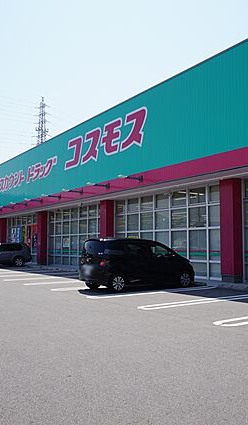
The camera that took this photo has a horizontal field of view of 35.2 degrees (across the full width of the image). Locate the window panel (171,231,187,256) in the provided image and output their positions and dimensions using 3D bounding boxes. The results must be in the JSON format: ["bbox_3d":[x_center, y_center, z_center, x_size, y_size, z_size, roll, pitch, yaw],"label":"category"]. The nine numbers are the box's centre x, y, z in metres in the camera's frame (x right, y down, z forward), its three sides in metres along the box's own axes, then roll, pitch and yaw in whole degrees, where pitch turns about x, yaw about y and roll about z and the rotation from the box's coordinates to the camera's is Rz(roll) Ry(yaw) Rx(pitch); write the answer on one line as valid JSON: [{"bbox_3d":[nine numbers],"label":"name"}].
[{"bbox_3d":[2.589,1.528,18.351,0.060,1.316,0.994,4,-6,-36],"label":"window panel"}]

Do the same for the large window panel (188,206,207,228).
[{"bbox_3d":[3.351,0.231,17.776,0.080,0.930,1.070,4,-6,-36],"label":"large window panel"}]

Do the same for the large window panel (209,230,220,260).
[{"bbox_3d":[4.078,1.404,17.011,0.080,1.370,1.040,5,-7,-37],"label":"large window panel"}]

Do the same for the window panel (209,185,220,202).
[{"bbox_3d":[4.046,-0.814,16.794,0.070,0.800,1.040,5,-7,-36],"label":"window panel"}]

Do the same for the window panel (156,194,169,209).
[{"bbox_3d":[1.965,-0.567,19.764,0.080,0.740,1.070,4,-6,-36],"label":"window panel"}]

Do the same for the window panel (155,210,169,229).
[{"bbox_3d":[1.963,0.394,19.679,0.080,0.930,1.070,4,-6,-36],"label":"window panel"}]

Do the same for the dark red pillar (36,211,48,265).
[{"bbox_3d":[-6.263,1.937,29.790,0.585,4.072,0.679,4,-6,-36],"label":"dark red pillar"}]

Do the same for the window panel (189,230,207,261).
[{"bbox_3d":[3.303,1.466,17.555,0.070,1.370,1.100,5,-7,-36],"label":"window panel"}]

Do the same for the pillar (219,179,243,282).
[{"bbox_3d":[4.370,0.740,15.838,0.620,4.100,0.660,4,-6,-36],"label":"pillar"}]

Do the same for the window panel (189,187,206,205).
[{"bbox_3d":[3.398,-0.778,18.161,0.080,0.800,1.080,5,-7,-37],"label":"window panel"}]

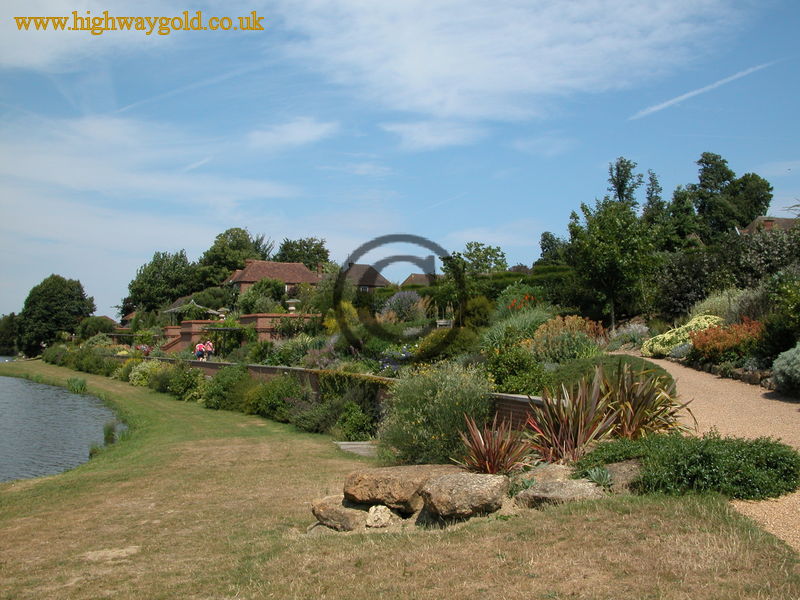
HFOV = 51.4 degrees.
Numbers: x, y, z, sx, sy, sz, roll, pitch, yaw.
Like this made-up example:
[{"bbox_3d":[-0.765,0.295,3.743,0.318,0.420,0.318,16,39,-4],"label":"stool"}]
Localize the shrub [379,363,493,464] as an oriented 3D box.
[{"bbox_3d":[0.606,1.963,14.200,1.890,1.760,1.700,0,-3,2],"label":"shrub"}]

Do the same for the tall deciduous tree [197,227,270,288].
[{"bbox_3d":[-29.017,-5.316,145.000,12.639,14.838,12.000,0,-3,0],"label":"tall deciduous tree"}]

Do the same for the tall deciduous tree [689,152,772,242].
[{"bbox_3d":[29.793,-7.797,75.000,7.421,10.888,7.200,0,-3,0],"label":"tall deciduous tree"}]

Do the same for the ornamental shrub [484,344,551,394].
[{"bbox_3d":[2.260,1.375,16.000,1.230,1.020,1.150,0,-3,8],"label":"ornamental shrub"}]

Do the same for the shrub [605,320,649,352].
[{"bbox_3d":[7.415,1.168,27.000,1.390,0.990,1.200,-1,-3,15],"label":"shrub"}]

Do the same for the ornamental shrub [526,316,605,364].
[{"bbox_3d":[4.277,1.072,21.500,1.960,1.270,1.700,-1,-3,11],"label":"ornamental shrub"}]

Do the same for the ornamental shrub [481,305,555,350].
[{"bbox_3d":[3.036,0.736,21.500,1.900,1.250,1.700,0,-3,0],"label":"ornamental shrub"}]

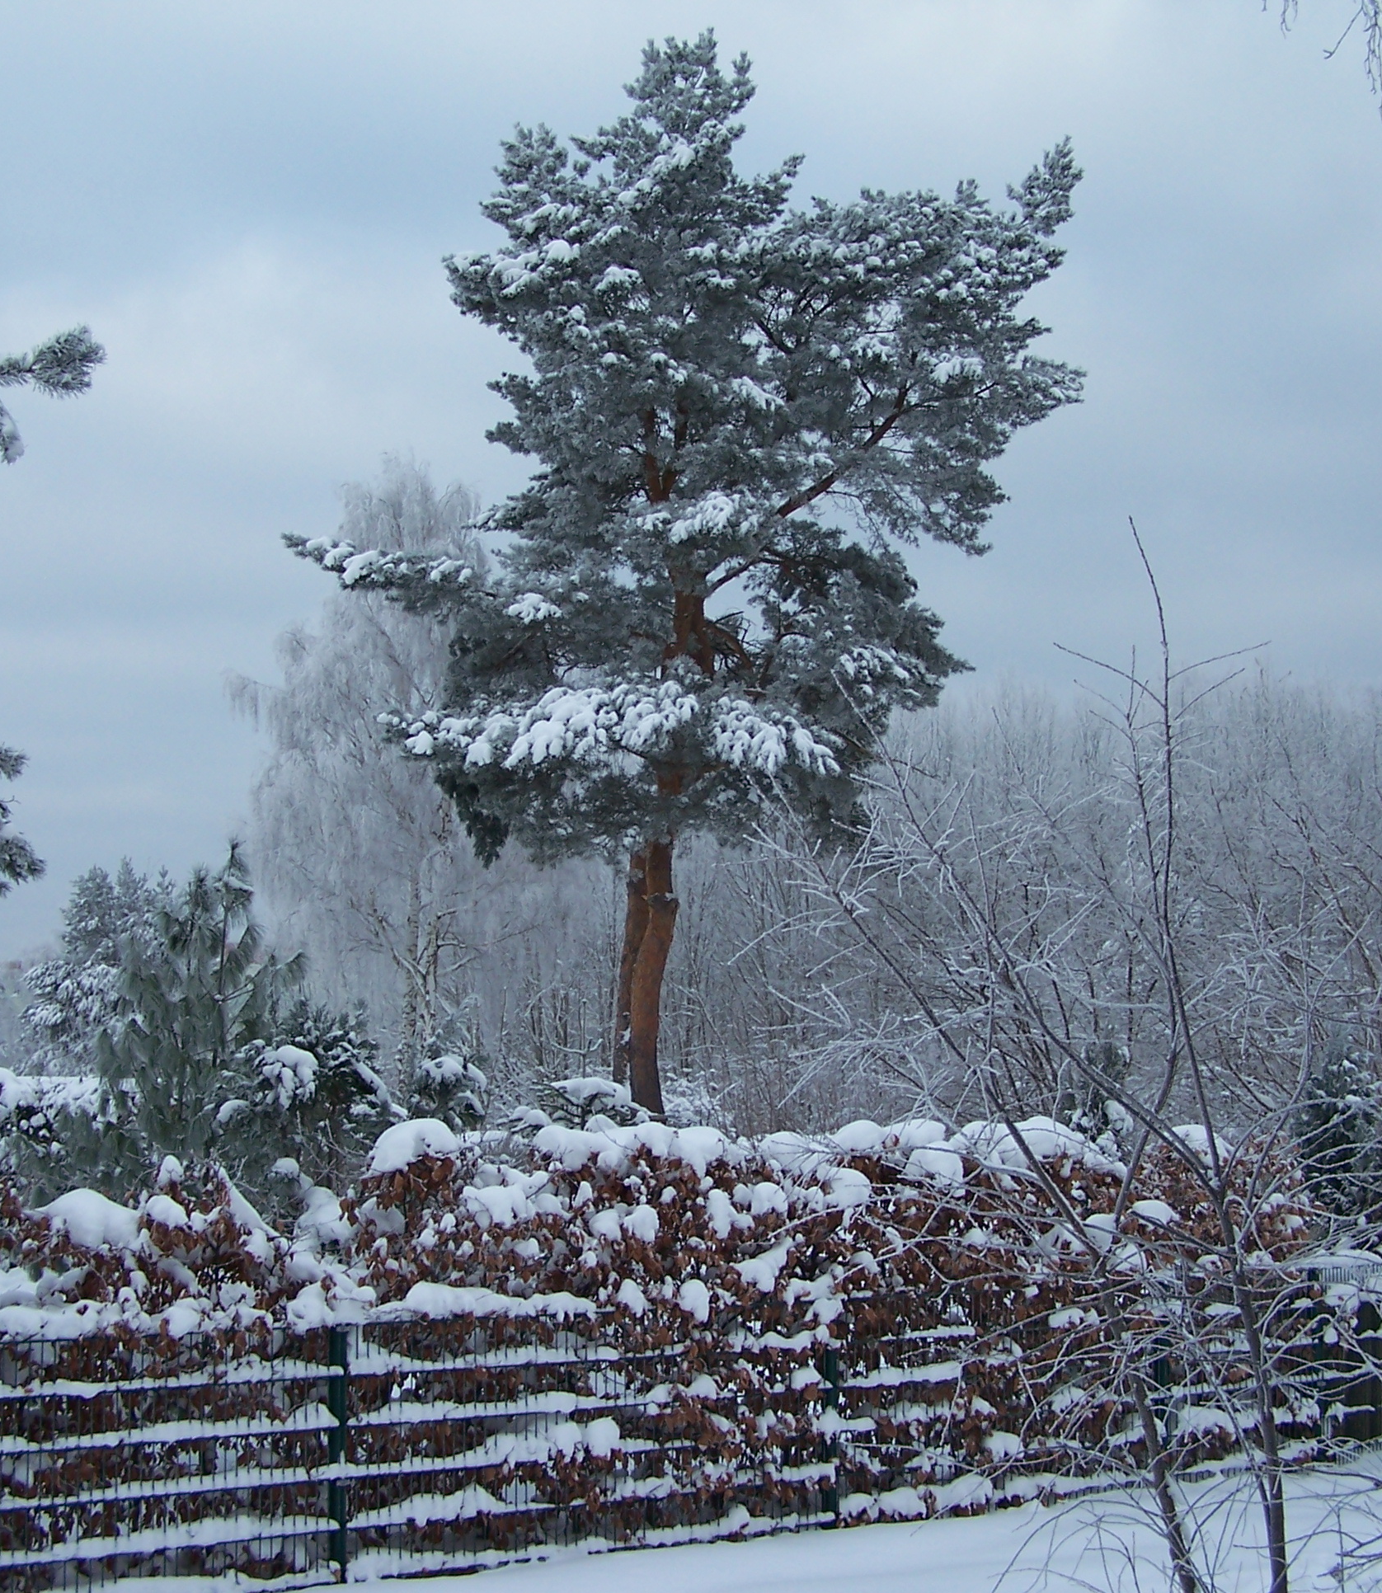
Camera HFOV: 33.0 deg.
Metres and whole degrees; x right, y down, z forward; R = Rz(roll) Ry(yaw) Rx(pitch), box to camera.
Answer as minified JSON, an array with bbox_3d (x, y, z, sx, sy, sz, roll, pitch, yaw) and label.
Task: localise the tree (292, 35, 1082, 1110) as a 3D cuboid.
[{"bbox_3d":[-0.046,-1.725,25.949,8.790,14.210,7.800,0,-8,0],"label":"tree"}]

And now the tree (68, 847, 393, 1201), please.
[{"bbox_3d":[-2.637,1.997,13.353,1.860,3.430,1.800,0,-8,0],"label":"tree"}]

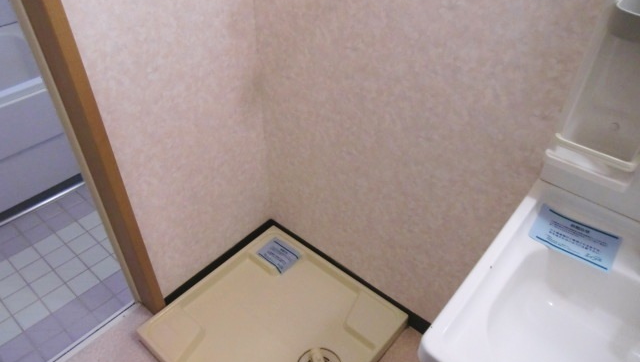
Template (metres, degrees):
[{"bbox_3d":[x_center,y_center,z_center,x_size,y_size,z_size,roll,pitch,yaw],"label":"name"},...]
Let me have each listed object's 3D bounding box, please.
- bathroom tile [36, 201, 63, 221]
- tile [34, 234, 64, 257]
[{"bbox_3d":[-1.240,0.148,2.046,0.094,0.010,0.092,29,47,30],"label":"bathroom tile"},{"bbox_3d":[-1.156,0.277,1.898,0.092,0.009,0.092,30,47,29],"label":"tile"}]

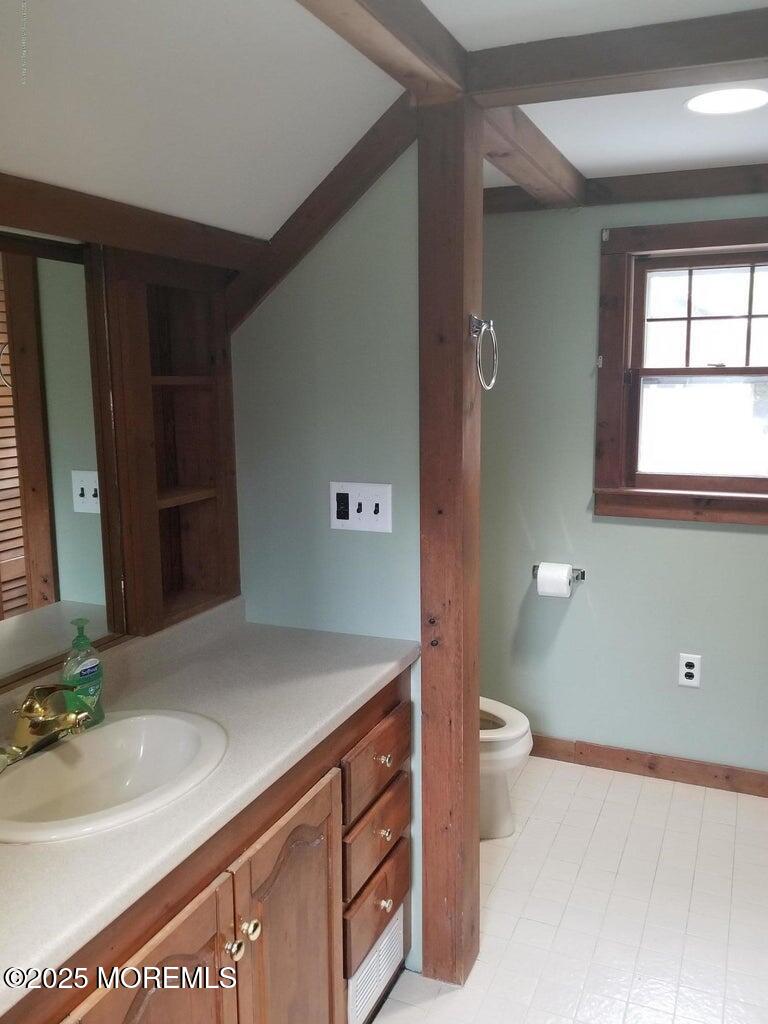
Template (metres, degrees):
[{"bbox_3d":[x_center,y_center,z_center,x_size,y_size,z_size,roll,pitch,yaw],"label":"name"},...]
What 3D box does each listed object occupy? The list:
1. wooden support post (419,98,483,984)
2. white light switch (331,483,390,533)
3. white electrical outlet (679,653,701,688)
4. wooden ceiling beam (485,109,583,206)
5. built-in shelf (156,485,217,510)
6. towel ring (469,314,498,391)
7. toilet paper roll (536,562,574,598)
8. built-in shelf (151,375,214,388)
[{"bbox_3d":[0.159,0.156,1.790,0.106,2.030,0.122,4,11,24],"label":"wooden support post"},{"bbox_3d":[-0.052,-0.010,1.782,0.161,0.113,0.016,4,11,24],"label":"white light switch"},{"bbox_3d":[1.091,0.567,2.741,0.070,0.115,0.010,4,11,24],"label":"white electrical outlet"},{"bbox_3d":[0.391,-0.975,2.086,0.108,0.090,0.980,4,11,24],"label":"wooden ceiling beam"},{"bbox_3d":[-0.499,-0.034,1.790,0.120,0.020,0.220,4,11,24],"label":"built-in shelf"},{"bbox_3d":[0.218,-0.342,1.658,0.052,0.160,0.152,4,11,24],"label":"towel ring"},{"bbox_3d":[0.629,0.251,2.818,0.105,0.120,0.120,4,11,24],"label":"toilet paper roll"},{"bbox_3d":[-0.500,-0.298,1.748,0.120,0.020,0.220,4,11,24],"label":"built-in shelf"}]

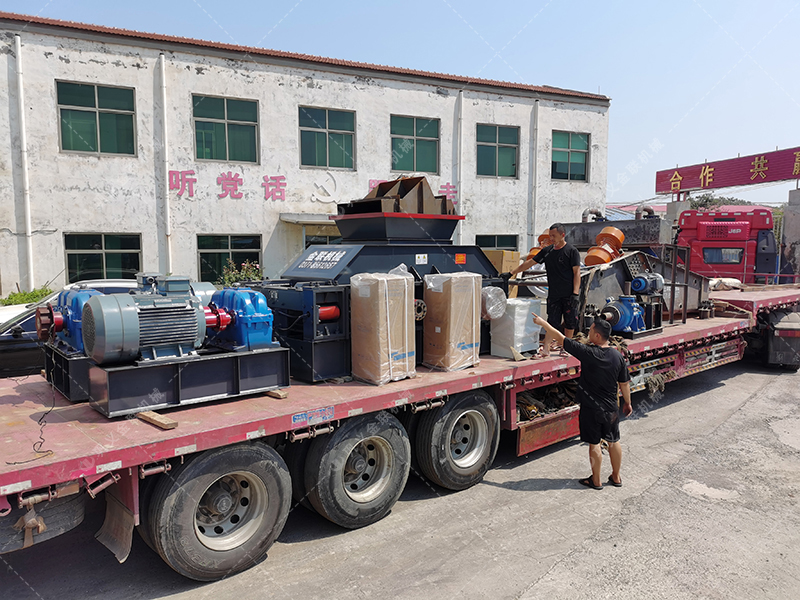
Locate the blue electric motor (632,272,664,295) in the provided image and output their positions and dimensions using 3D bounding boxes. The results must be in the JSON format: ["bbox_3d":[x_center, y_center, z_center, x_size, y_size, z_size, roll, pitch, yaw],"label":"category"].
[{"bbox_3d":[3.760,-0.253,9.183,0.586,0.343,0.313,-4,7,-40],"label":"blue electric motor"}]

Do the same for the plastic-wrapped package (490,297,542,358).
[{"bbox_3d":[1.408,0.343,7.310,0.475,0.667,0.394,-4,7,-40],"label":"plastic-wrapped package"}]

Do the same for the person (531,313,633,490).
[{"bbox_3d":[1.963,1.061,6.373,0.707,1.778,0.727,-3,6,-30],"label":"person"}]

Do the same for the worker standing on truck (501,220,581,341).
[{"bbox_3d":[1.698,-0.135,7.311,0.929,1.616,0.465,2,5,20],"label":"worker standing on truck"}]

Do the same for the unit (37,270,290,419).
[{"bbox_3d":[-2.245,0.269,5.612,1.737,1.091,1.737,-4,7,-40],"label":"unit"}]

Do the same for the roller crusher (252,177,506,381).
[{"bbox_3d":[-0.162,-0.384,7.038,2.828,2.151,1.343,-4,7,-40],"label":"roller crusher"}]

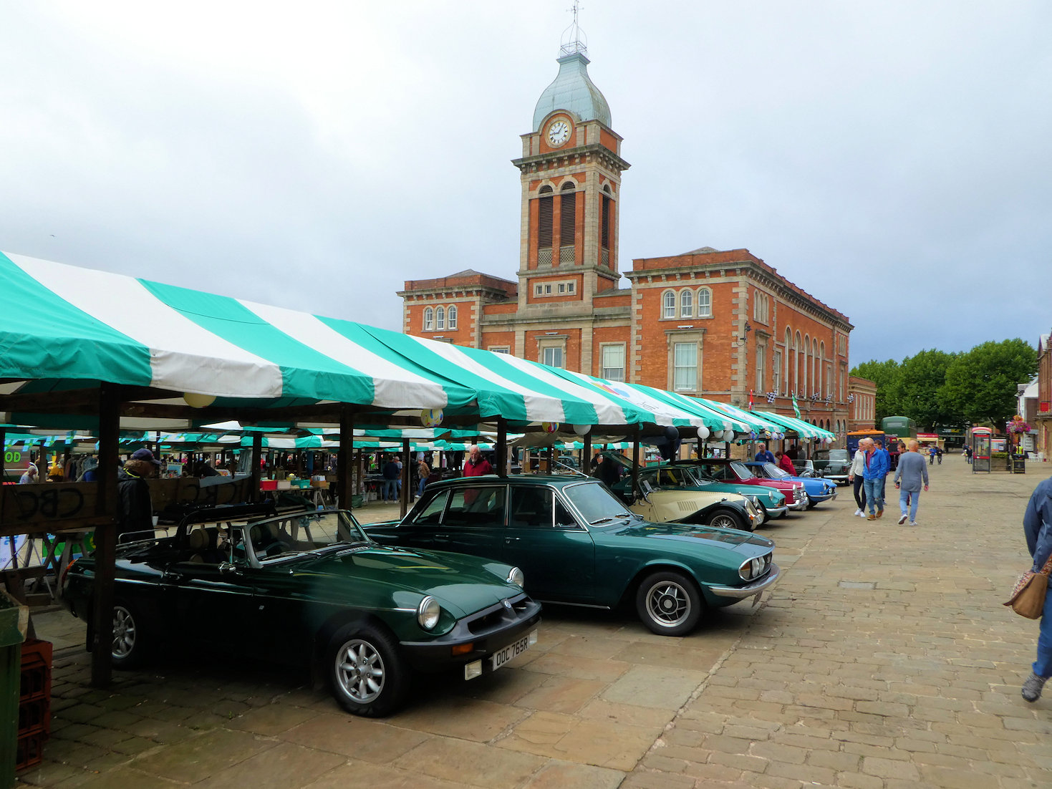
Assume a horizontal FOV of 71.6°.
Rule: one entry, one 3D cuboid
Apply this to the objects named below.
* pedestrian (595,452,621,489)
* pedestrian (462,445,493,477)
[{"bbox_3d":[1.936,2.096,17.100,0.550,1.500,0.480,3,-3,-37],"label":"pedestrian"},{"bbox_3d":[-0.725,1.591,10.900,0.520,1.700,0.360,1,-3,12],"label":"pedestrian"}]

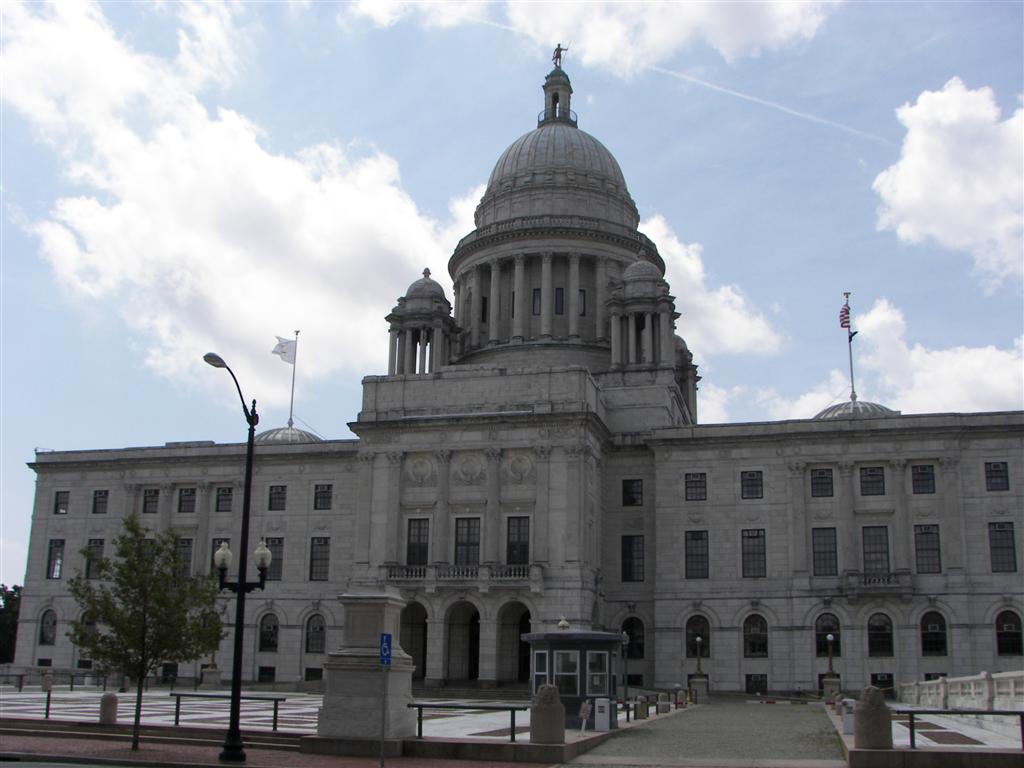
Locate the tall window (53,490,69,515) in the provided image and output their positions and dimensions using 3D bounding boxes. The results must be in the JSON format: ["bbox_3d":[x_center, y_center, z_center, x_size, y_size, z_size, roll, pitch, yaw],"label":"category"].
[{"bbox_3d":[-44.618,11.798,105.632,1.692,2.300,0.403,-3,-16,15],"label":"tall window"}]

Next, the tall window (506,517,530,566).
[{"bbox_3d":[0.487,12.181,82.359,1.800,3.950,0.300,-3,-14,14],"label":"tall window"}]

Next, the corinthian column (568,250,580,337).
[{"bbox_3d":[6.250,-8.850,106.495,1.170,9.114,1.170,-3,-15,14],"label":"corinthian column"}]

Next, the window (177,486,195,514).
[{"bbox_3d":[-30.147,10.816,98.870,1.748,2.237,0.350,-3,-15,14],"label":"window"}]

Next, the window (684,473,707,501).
[{"bbox_3d":[15.734,8.789,91.309,1.850,2.400,0.300,-3,-15,15],"label":"window"}]

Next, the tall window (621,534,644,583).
[{"bbox_3d":[10.262,14.834,90.317,1.880,3.950,0.300,-3,-14,14],"label":"tall window"}]

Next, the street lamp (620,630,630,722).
[{"bbox_3d":[4.796,12.276,45.000,0.500,3.600,0.500,-3,-15,15],"label":"street lamp"}]

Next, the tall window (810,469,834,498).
[{"bbox_3d":[25.252,8.082,86.809,1.692,2.300,0.403,-3,-16,15],"label":"tall window"}]

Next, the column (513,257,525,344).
[{"bbox_3d":[0.701,-8.813,109.761,1.250,9.550,1.250,1,-14,0],"label":"column"}]

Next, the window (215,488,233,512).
[{"bbox_3d":[-27.407,10.972,101.165,1.711,2.298,0.300,-3,-15,15],"label":"window"}]

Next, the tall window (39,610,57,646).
[{"bbox_3d":[-45.051,23.665,103.282,1.864,3.418,0.300,-3,-15,15],"label":"tall window"}]

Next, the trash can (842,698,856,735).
[{"bbox_3d":[9.357,9.251,29.584,0.430,1.000,0.360,-3,-15,15],"label":"trash can"}]

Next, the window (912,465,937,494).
[{"bbox_3d":[32.805,7.612,84.907,1.692,2.300,0.403,-3,-16,15],"label":"window"}]

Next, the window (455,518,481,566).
[{"bbox_3d":[-3.498,12.444,83.711,2.100,3.700,0.300,-3,-15,15],"label":"window"}]

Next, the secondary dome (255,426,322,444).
[{"bbox_3d":[-25.429,6.229,121.704,9.000,2.600,9.000,-3,-15,15],"label":"secondary dome"}]

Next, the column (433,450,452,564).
[{"bbox_3d":[-5.341,9.492,81.844,1.300,8.809,1.150,-3,-15,14],"label":"column"}]

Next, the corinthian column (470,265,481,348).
[{"bbox_3d":[-3.877,-8.232,113.115,1.100,9.200,1.100,1,-15,0],"label":"corinthian column"}]

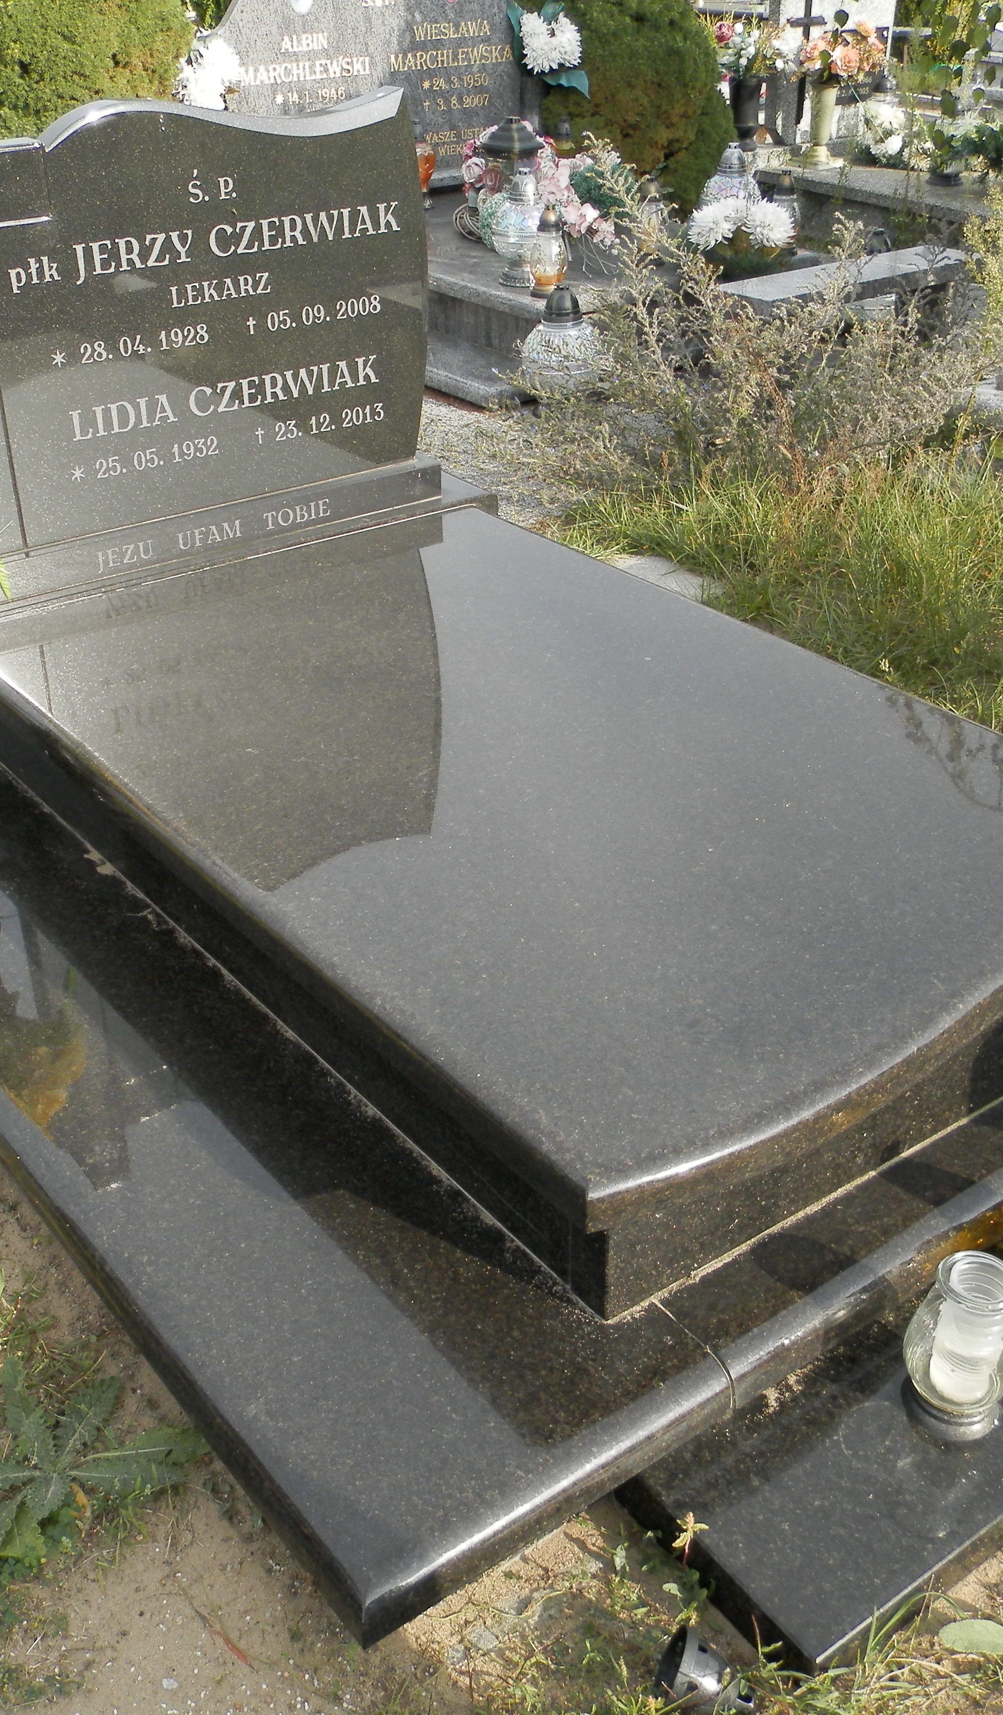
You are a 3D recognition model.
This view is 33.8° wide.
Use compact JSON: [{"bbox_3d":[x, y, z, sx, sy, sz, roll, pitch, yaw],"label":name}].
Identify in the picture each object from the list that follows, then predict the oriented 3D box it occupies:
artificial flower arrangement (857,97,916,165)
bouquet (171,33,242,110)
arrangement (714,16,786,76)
[{"bbox_3d":[1.636,-3.073,6.984,0.250,0.255,0.250,4,30,7],"label":"artificial flower arrangement"},{"bbox_3d":[-1.056,-2.810,5.950,0.260,0.300,0.250,-5,30,-8],"label":"bouquet"},{"bbox_3d":[1.113,-3.626,7.400,0.320,0.290,0.300,3,30,7],"label":"arrangement"}]

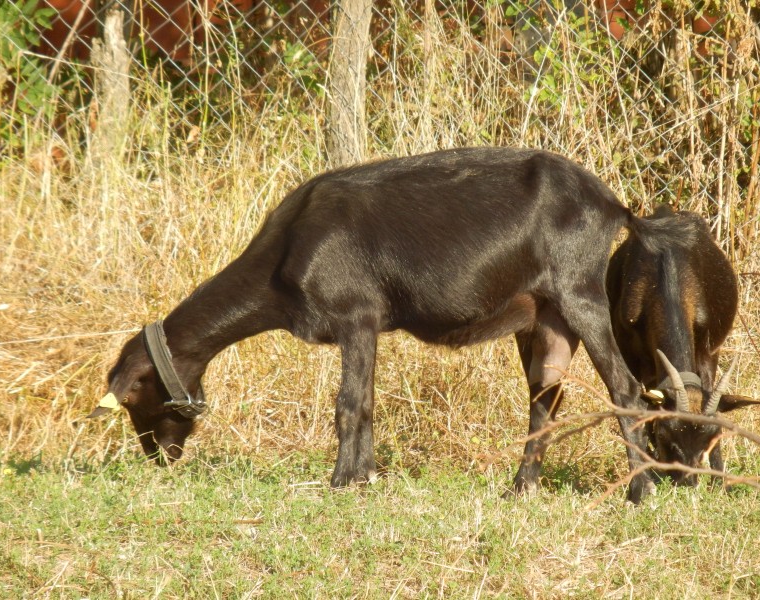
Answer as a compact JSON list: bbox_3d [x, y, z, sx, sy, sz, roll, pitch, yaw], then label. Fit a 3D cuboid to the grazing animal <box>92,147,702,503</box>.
[{"bbox_3d":[0.037,0.044,13.975,1.200,0.690,0.300,1,4,12],"label":"grazing animal"}]

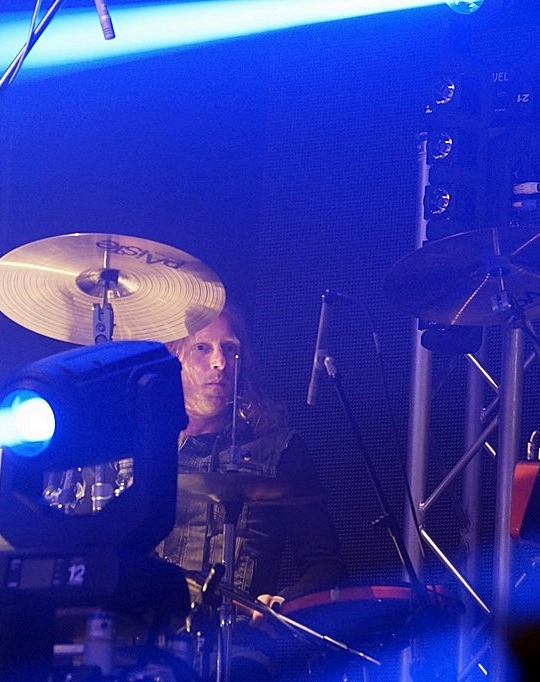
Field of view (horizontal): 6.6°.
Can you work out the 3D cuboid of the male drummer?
[{"bbox_3d":[-0.180,0.520,9.420,0.650,1.270,0.750,0,-7,18],"label":"male drummer"}]

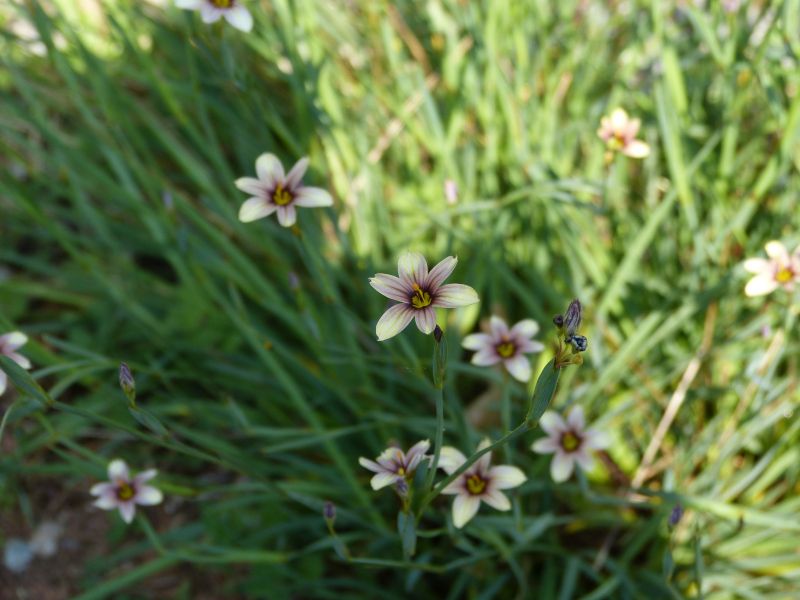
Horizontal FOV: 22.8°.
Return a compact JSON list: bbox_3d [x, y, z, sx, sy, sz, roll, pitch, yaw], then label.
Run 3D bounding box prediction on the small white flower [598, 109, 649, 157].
[{"bbox_3d":[0.074,-0.055,0.660,0.018,0.009,0.018,0,61,13],"label":"small white flower"}]

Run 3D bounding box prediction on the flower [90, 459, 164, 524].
[{"bbox_3d":[-0.074,0.052,0.540,0.019,0.008,0.020,0,60,4],"label":"flower"}]

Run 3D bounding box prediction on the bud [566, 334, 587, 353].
[{"bbox_3d":[0.034,0.008,0.388,0.004,0.003,0.004,0,35,0],"label":"bud"}]

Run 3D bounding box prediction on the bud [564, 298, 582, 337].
[{"bbox_3d":[0.034,0.003,0.388,0.003,0.008,0.003,13,28,4],"label":"bud"}]

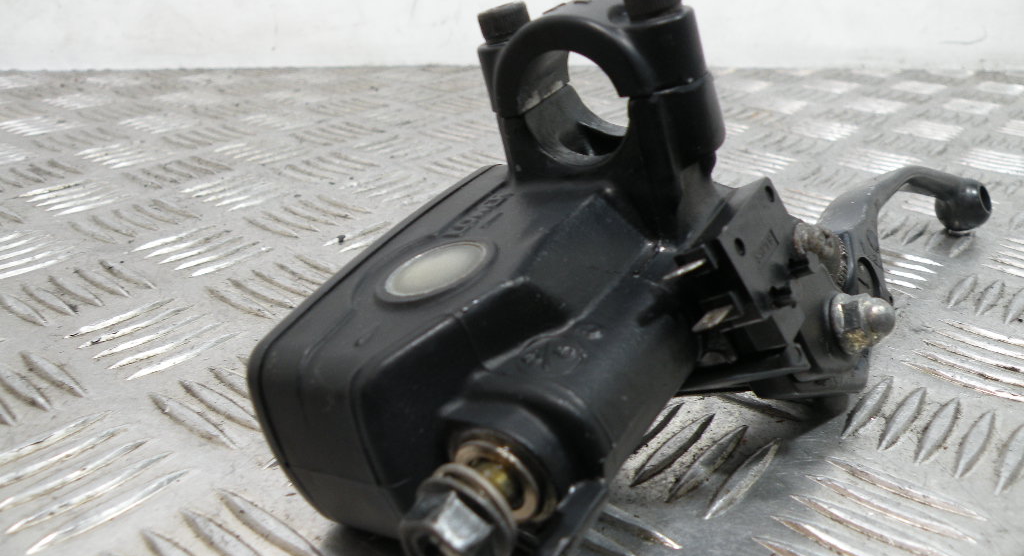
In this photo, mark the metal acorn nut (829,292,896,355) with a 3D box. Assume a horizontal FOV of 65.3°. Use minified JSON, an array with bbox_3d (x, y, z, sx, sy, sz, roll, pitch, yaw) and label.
[{"bbox_3d":[0.078,0.009,0.175,0.012,0.013,0.013,-14,8,42],"label":"metal acorn nut"}]

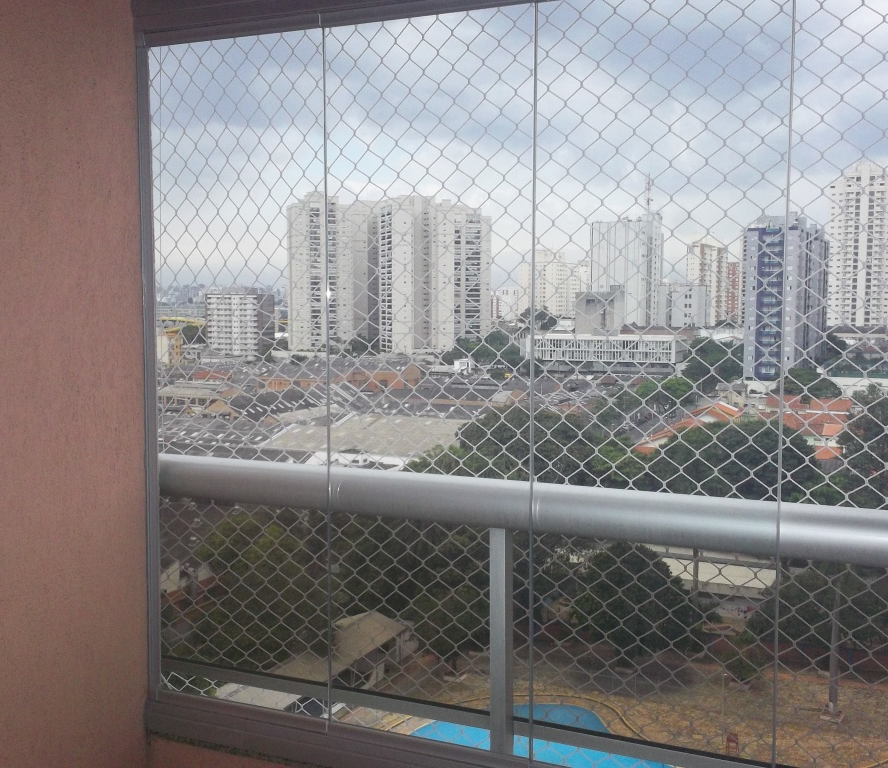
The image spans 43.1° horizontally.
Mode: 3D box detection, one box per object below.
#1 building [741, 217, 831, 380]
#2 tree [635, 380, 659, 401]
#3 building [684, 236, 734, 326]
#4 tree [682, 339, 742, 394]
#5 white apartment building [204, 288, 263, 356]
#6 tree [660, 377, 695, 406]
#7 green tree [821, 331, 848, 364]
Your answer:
[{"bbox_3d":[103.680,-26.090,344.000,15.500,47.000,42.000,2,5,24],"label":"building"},{"bbox_3d":[47.200,1.840,262.000,5.500,5.200,5.500,1,5,10],"label":"tree"},{"bbox_3d":[147.570,-56.090,628.000,18.000,52.000,36.000,2,5,24],"label":"building"},{"bbox_3d":[73.640,-5.000,308.000,15.800,14.800,14.000,1,5,13],"label":"tree"},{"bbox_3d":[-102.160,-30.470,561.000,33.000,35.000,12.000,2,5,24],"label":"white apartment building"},{"bbox_3d":[53.810,1.880,258.000,8.000,7.300,8.000,1,5,12],"label":"tree"},{"bbox_3d":[133.560,-12.590,385.000,9.400,10.600,9.000,2,5,19],"label":"green tree"}]

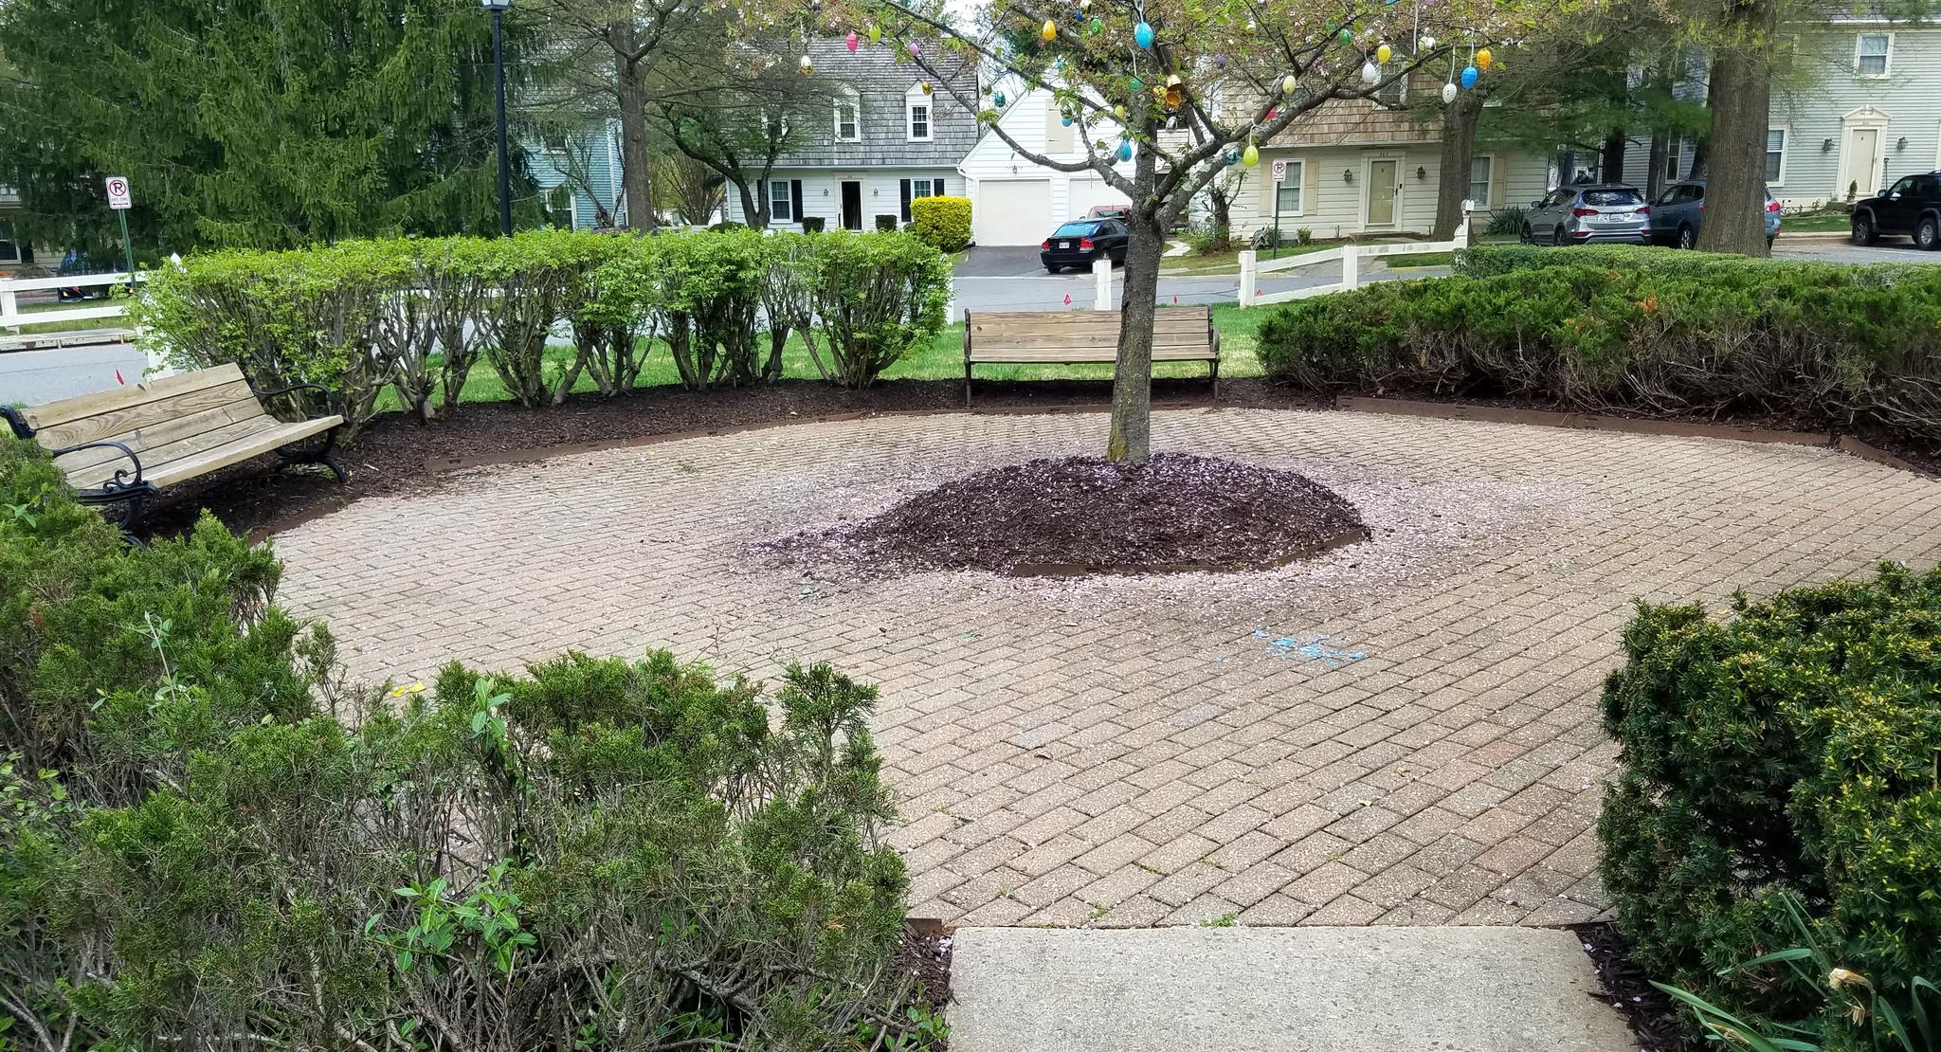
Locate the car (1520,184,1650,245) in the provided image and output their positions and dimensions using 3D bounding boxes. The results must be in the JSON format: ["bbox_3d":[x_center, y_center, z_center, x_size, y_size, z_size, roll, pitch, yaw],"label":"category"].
[{"bbox_3d":[16.084,-8.116,38.432,1.880,1.680,4.700,-1,13,2],"label":"car"}]

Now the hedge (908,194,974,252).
[{"bbox_3d":[-0.982,-9.998,48.486,2.000,1.850,1.900,-2,13,-5],"label":"hedge"}]

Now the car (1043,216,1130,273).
[{"bbox_3d":[3.634,-7.942,41.181,1.800,1.430,4.580,6,14,27],"label":"car"}]

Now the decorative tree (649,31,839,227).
[{"bbox_3d":[-7.088,-12.049,46.453,5.800,7.000,5.600,-1,13,0],"label":"decorative tree"}]

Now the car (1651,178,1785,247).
[{"bbox_3d":[18.589,-7.905,36.954,1.890,1.720,4.680,0,13,4],"label":"car"}]

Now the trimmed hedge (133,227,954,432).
[{"bbox_3d":[-3.083,-1.553,11.272,5.500,1.260,1.900,-6,14,-21],"label":"trimmed hedge"}]

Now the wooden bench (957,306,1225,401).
[{"bbox_3d":[0.897,-1.315,10.781,1.830,0.710,0.620,-1,13,0],"label":"wooden bench"}]

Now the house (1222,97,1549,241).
[{"bbox_3d":[14.564,-15.181,53.638,11.200,8.700,8.800,0,13,5],"label":"house"}]

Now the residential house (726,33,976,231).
[{"bbox_3d":[-5.867,-17.951,67.576,11.300,9.000,8.800,-3,13,-8],"label":"residential house"}]

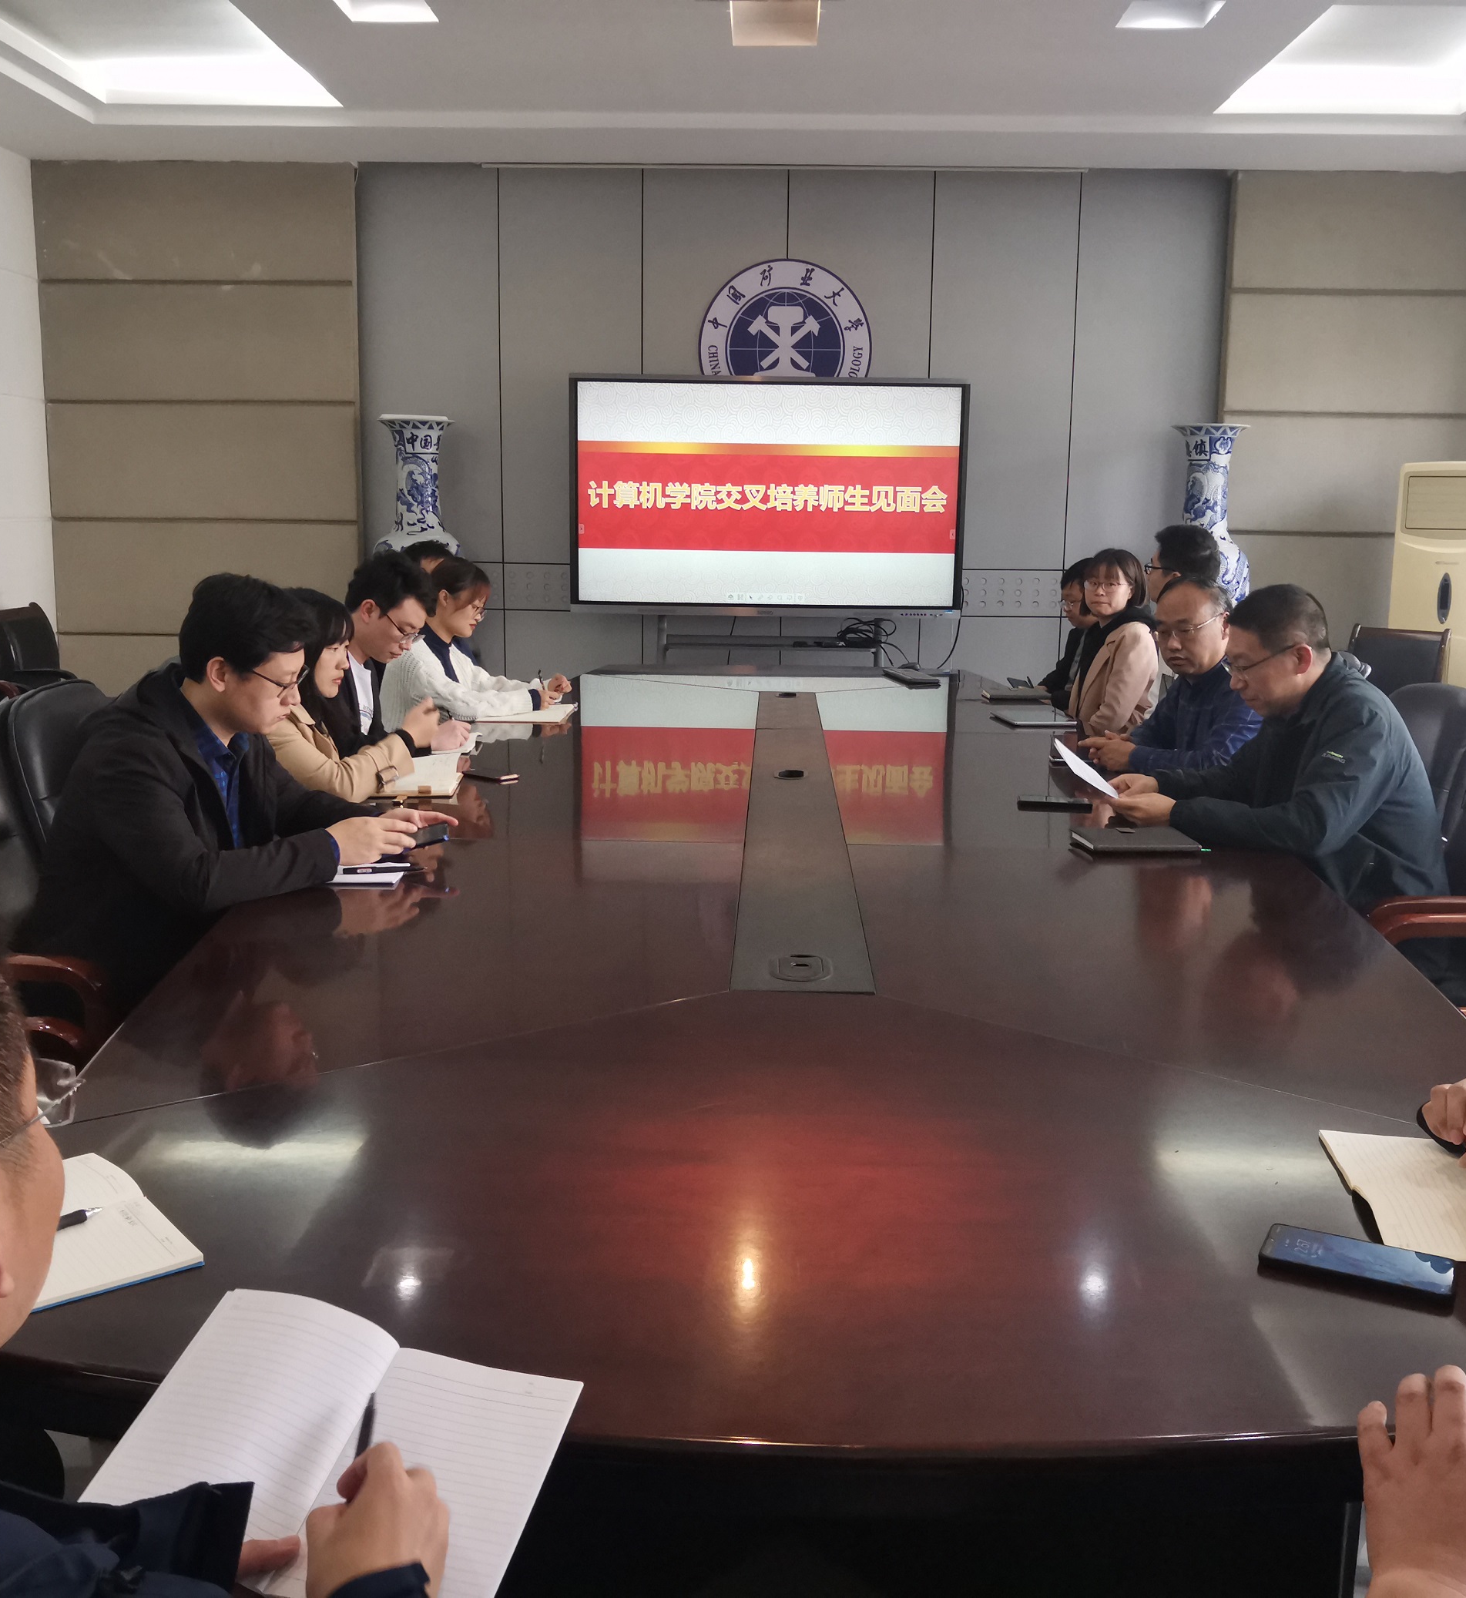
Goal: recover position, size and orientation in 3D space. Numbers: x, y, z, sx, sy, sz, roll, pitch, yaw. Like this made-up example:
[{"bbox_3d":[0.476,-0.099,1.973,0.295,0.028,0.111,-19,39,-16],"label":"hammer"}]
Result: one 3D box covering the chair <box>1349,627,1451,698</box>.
[{"bbox_3d":[2.872,-0.303,7.434,0.550,0.900,0.600,9,13,38],"label":"chair"}]

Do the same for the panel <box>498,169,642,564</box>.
[{"bbox_3d":[-0.845,-2.237,8.676,0.744,1.993,0.050,1,10,2],"label":"panel"}]

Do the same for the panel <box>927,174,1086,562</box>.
[{"bbox_3d":[1.382,-2.197,8.617,0.739,2.010,0.050,1,10,2],"label":"panel"}]

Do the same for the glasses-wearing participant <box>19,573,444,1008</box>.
[{"bbox_3d":[-0.889,0.238,3.017,0.740,1.279,0.550,1,10,0],"label":"glasses-wearing participant"}]

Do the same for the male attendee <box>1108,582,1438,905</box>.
[{"bbox_3d":[1.140,0.198,3.538,0.670,1.280,0.540,1,10,2],"label":"male attendee"}]

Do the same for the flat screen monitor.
[{"bbox_3d":[0.164,-1.478,8.127,1.926,1.123,0.090,1,10,1],"label":"flat screen monitor"}]

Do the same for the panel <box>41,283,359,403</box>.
[{"bbox_3d":[-2.734,-2.353,8.559,1.627,0.604,0.050,1,10,2],"label":"panel"}]

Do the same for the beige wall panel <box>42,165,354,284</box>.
[{"bbox_3d":[-2.694,-2.898,8.351,1.612,0.571,0.050,1,10,1],"label":"beige wall panel"}]

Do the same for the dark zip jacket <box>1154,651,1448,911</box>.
[{"bbox_3d":[1.182,0.013,3.493,0.560,0.640,0.530,1,10,2],"label":"dark zip jacket"}]

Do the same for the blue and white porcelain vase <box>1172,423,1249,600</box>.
[{"bbox_3d":[2.332,-0.940,8.297,0.480,1.840,0.480,1,10,1],"label":"blue and white porcelain vase"}]

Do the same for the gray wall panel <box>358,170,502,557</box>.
[{"bbox_3d":[-1.555,-2.214,8.556,0.715,1.984,0.040,1,10,1],"label":"gray wall panel"}]

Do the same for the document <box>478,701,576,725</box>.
[{"bbox_3d":[-0.655,-0.276,5.325,0.250,0.025,0.340,1,10,2],"label":"document"}]

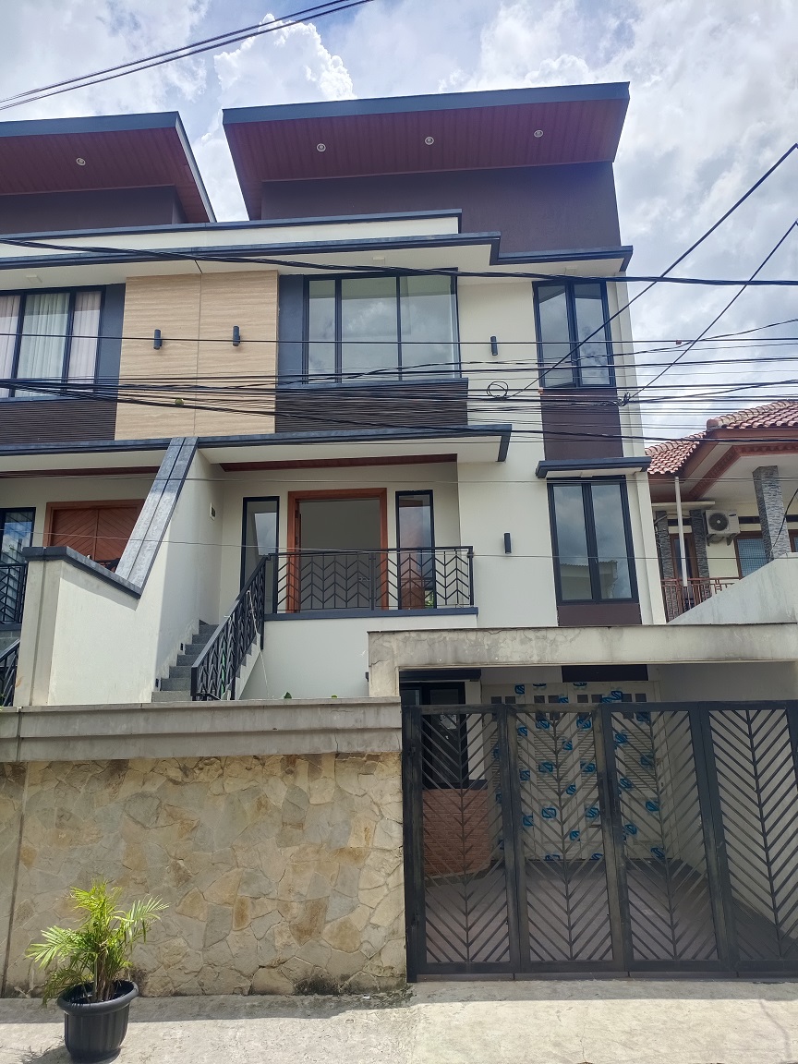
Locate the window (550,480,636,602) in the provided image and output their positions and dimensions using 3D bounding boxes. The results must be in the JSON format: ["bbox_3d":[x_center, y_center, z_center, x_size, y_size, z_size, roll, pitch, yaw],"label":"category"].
[{"bbox_3d":[2.890,0.121,11.513,1.199,1.960,0.100,-2,-14,3],"label":"window"}]

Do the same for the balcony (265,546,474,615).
[{"bbox_3d":[-0.411,0.711,11.323,3.049,0.922,0.060,-2,-14,3],"label":"balcony"}]

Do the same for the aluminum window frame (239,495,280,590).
[{"bbox_3d":[-2.204,0.466,12.221,0.598,2.130,0.100,-2,-14,3],"label":"aluminum window frame"}]

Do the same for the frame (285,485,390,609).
[{"bbox_3d":[-0.967,0.425,12.169,1.604,2.254,0.140,-2,-14,3],"label":"frame"}]

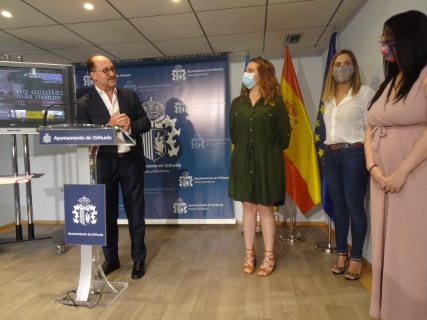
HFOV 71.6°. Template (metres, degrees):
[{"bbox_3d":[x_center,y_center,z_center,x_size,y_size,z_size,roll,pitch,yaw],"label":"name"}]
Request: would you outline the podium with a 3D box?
[{"bbox_3d":[-0.856,0.358,2.093,0.500,1.160,0.380,-1,4,8],"label":"podium"}]

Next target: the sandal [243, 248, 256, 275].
[{"bbox_3d":[0.295,0.819,2.432,0.095,0.140,0.235,-1,4,10],"label":"sandal"}]

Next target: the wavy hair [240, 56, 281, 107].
[{"bbox_3d":[0.359,-0.590,2.335,0.240,0.370,0.240,-5,5,-41],"label":"wavy hair"}]

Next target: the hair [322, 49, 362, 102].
[{"bbox_3d":[1.022,-0.626,2.307,0.290,0.390,0.240,0,4,27],"label":"hair"}]

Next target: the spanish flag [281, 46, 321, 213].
[{"bbox_3d":[0.869,-0.274,3.001,0.420,1.630,0.200,-1,4,14],"label":"spanish flag"}]

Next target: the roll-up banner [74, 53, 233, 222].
[{"bbox_3d":[-0.752,-0.214,3.767,2.030,2.090,0.120,-1,4,8],"label":"roll-up banner"}]

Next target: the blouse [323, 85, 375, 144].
[{"bbox_3d":[1.078,-0.327,2.318,0.390,0.450,0.250,1,4,34],"label":"blouse"}]

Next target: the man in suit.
[{"bbox_3d":[-0.753,0.049,2.427,0.540,1.730,0.400,-2,4,-5],"label":"man in suit"}]

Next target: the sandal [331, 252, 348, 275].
[{"bbox_3d":[1.026,0.803,2.377,0.090,0.140,0.215,1,4,37],"label":"sandal"}]

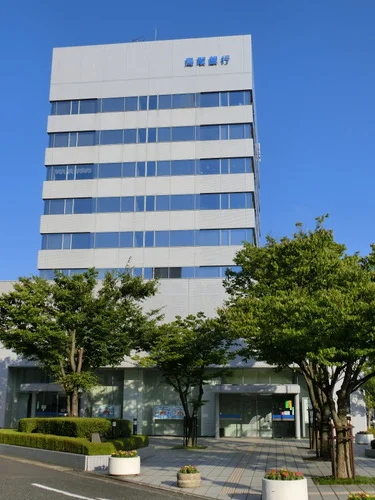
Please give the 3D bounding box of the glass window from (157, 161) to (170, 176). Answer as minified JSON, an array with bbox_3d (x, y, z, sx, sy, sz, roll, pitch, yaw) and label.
[{"bbox_3d":[-2.220,-7.641,61.132,1.317,1.554,0.150,-1,-14,7],"label":"glass window"}]

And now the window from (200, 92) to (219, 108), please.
[{"bbox_3d":[2.079,-14.063,60.737,1.815,1.592,0.150,-1,-15,8],"label":"window"}]

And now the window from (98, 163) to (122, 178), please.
[{"bbox_3d":[-7.381,-7.568,62.014,2.238,1.532,0.150,-1,-14,8],"label":"window"}]

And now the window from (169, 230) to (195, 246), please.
[{"bbox_3d":[-0.426,-0.978,58.867,2.250,1.485,0.120,-1,-15,7],"label":"window"}]

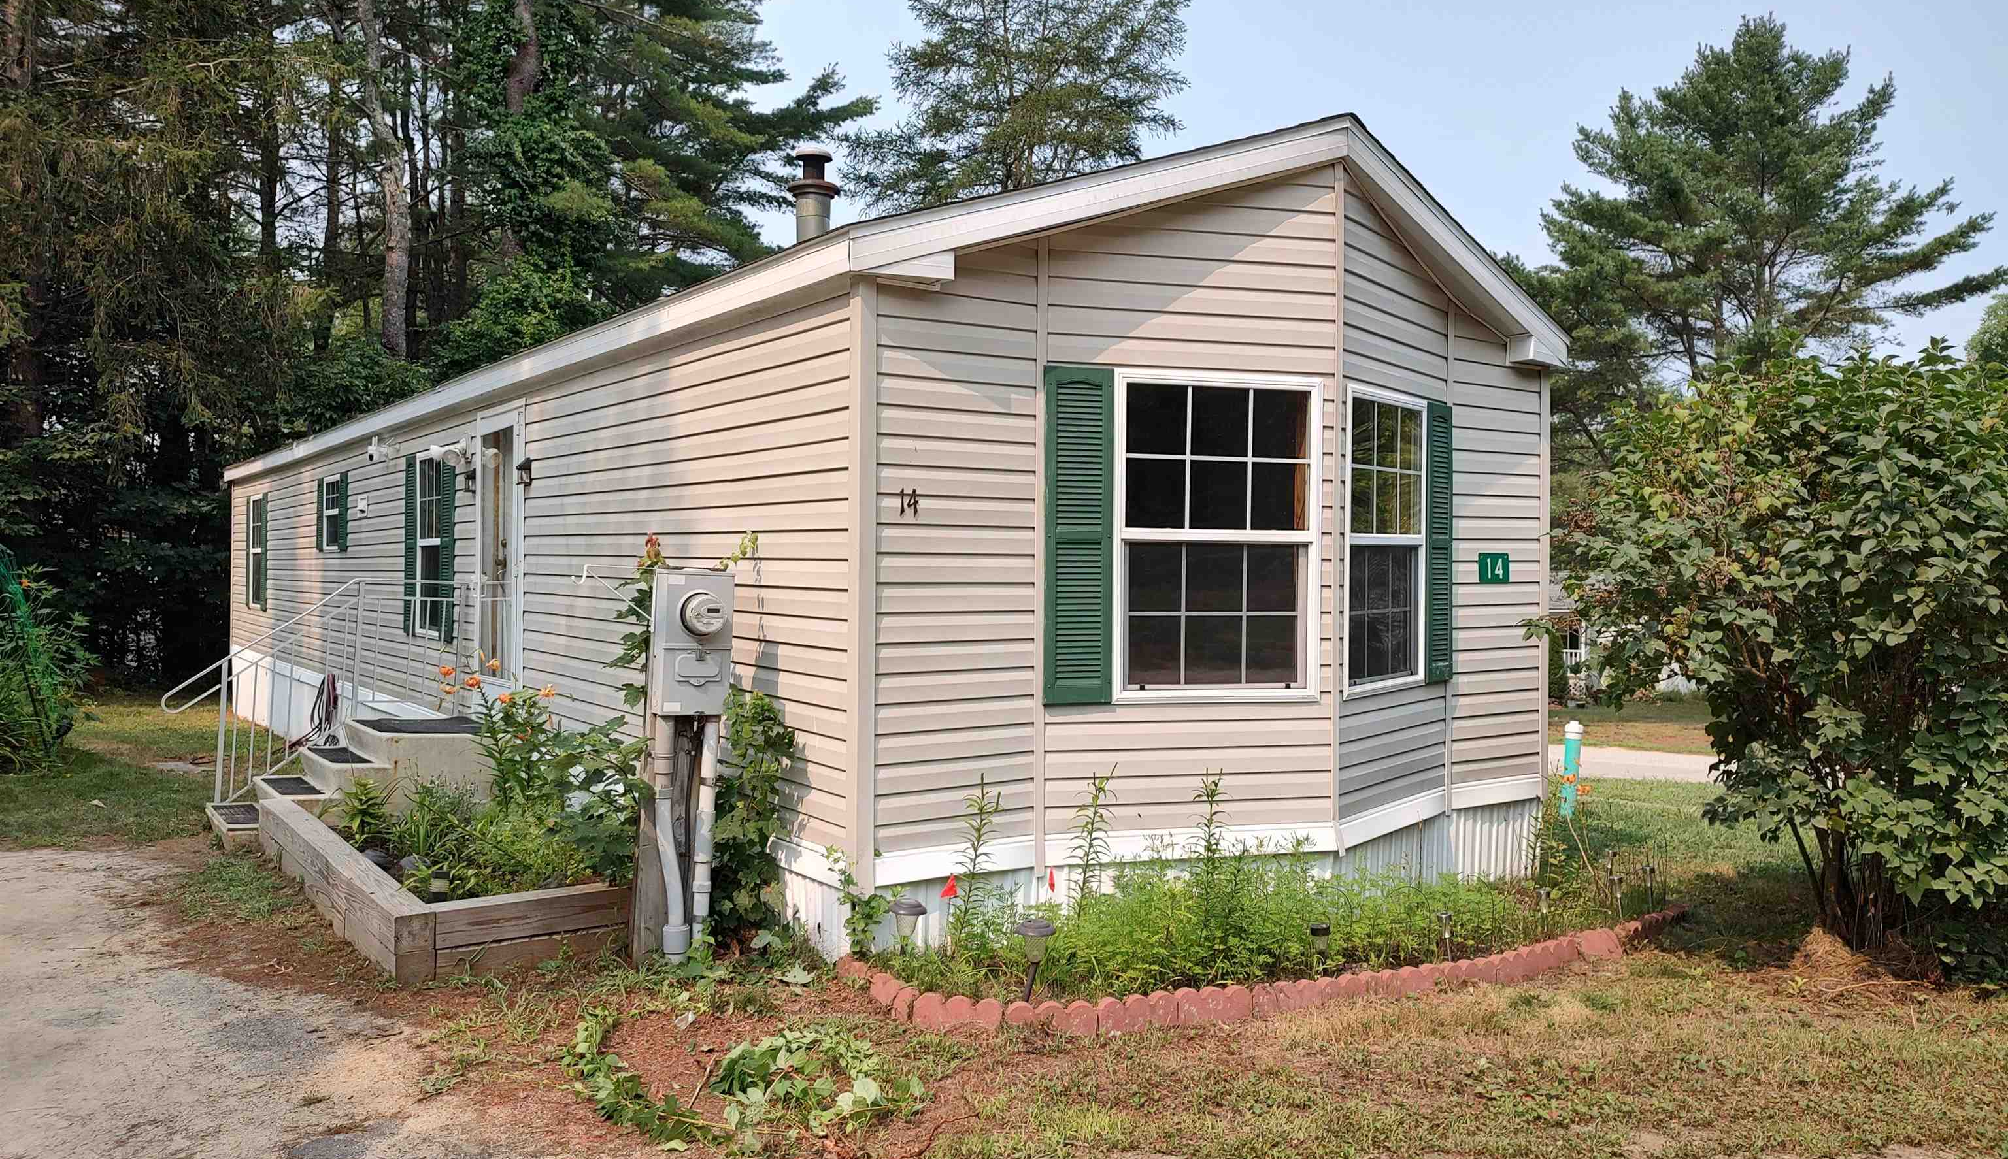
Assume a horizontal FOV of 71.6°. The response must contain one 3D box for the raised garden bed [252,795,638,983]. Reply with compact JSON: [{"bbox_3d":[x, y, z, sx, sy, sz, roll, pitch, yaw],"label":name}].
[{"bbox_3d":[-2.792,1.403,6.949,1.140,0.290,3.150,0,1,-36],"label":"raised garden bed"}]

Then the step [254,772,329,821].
[{"bbox_3d":[-4.355,1.355,8.496,0.290,0.190,0.880,0,1,-36],"label":"step"}]

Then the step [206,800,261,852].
[{"bbox_3d":[-4.566,1.481,8.345,0.290,0.180,0.880,0,1,-36],"label":"step"}]

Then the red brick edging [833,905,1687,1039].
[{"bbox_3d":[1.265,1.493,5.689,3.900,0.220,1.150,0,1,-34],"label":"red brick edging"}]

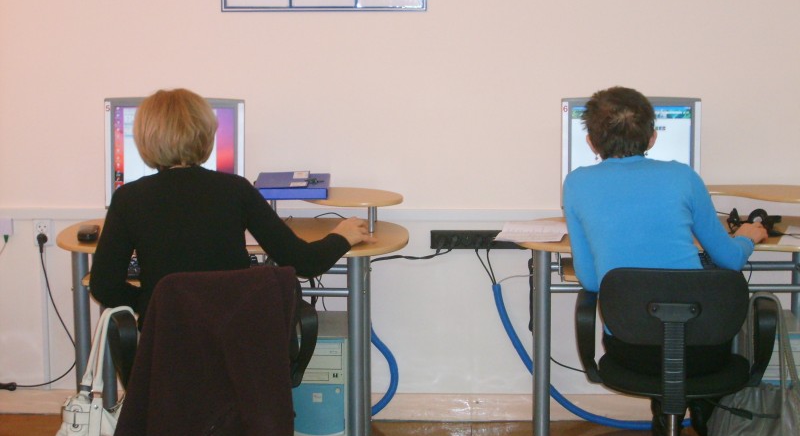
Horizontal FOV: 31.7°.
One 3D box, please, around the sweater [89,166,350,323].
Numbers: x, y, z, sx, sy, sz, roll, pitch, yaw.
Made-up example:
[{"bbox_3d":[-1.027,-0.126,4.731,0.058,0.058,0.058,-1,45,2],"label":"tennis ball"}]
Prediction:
[{"bbox_3d":[-0.510,0.067,4.054,0.680,0.460,0.540,0,9,2],"label":"sweater"}]

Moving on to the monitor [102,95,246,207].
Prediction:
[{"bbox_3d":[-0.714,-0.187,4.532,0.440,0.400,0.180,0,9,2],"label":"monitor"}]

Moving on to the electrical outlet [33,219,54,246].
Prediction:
[{"bbox_3d":[-1.266,0.052,4.992,0.066,0.094,0.040,0,9,2],"label":"electrical outlet"}]

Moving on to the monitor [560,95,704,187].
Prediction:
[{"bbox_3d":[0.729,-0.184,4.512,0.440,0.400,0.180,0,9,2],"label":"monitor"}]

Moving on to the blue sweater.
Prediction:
[{"bbox_3d":[0.742,0.052,4.052,0.570,0.470,0.500,0,9,2],"label":"blue sweater"}]

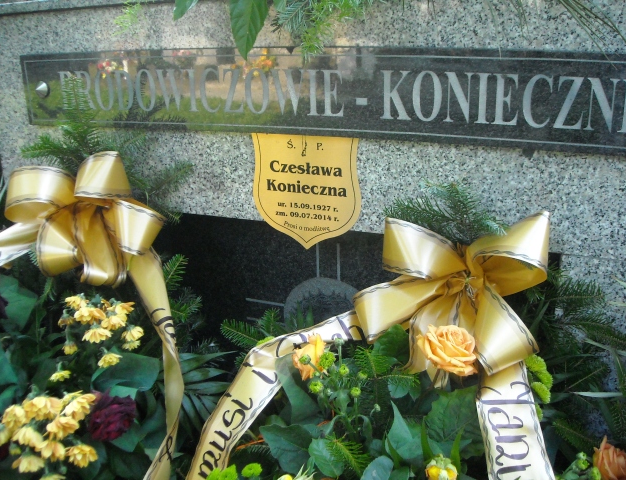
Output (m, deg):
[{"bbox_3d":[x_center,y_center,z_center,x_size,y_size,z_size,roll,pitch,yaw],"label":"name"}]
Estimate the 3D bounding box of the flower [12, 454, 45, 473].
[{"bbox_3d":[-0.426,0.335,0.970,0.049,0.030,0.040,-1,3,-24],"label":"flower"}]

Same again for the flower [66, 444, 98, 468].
[{"bbox_3d":[-0.326,0.304,0.910,0.044,0.033,0.042,-6,17,-21],"label":"flower"}]

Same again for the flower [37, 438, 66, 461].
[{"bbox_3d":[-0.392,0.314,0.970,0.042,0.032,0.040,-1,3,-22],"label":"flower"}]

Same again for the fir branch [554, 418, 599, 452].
[{"bbox_3d":[0.354,0.263,0.870,0.062,0.049,0.045,6,17,22],"label":"fir branch"}]

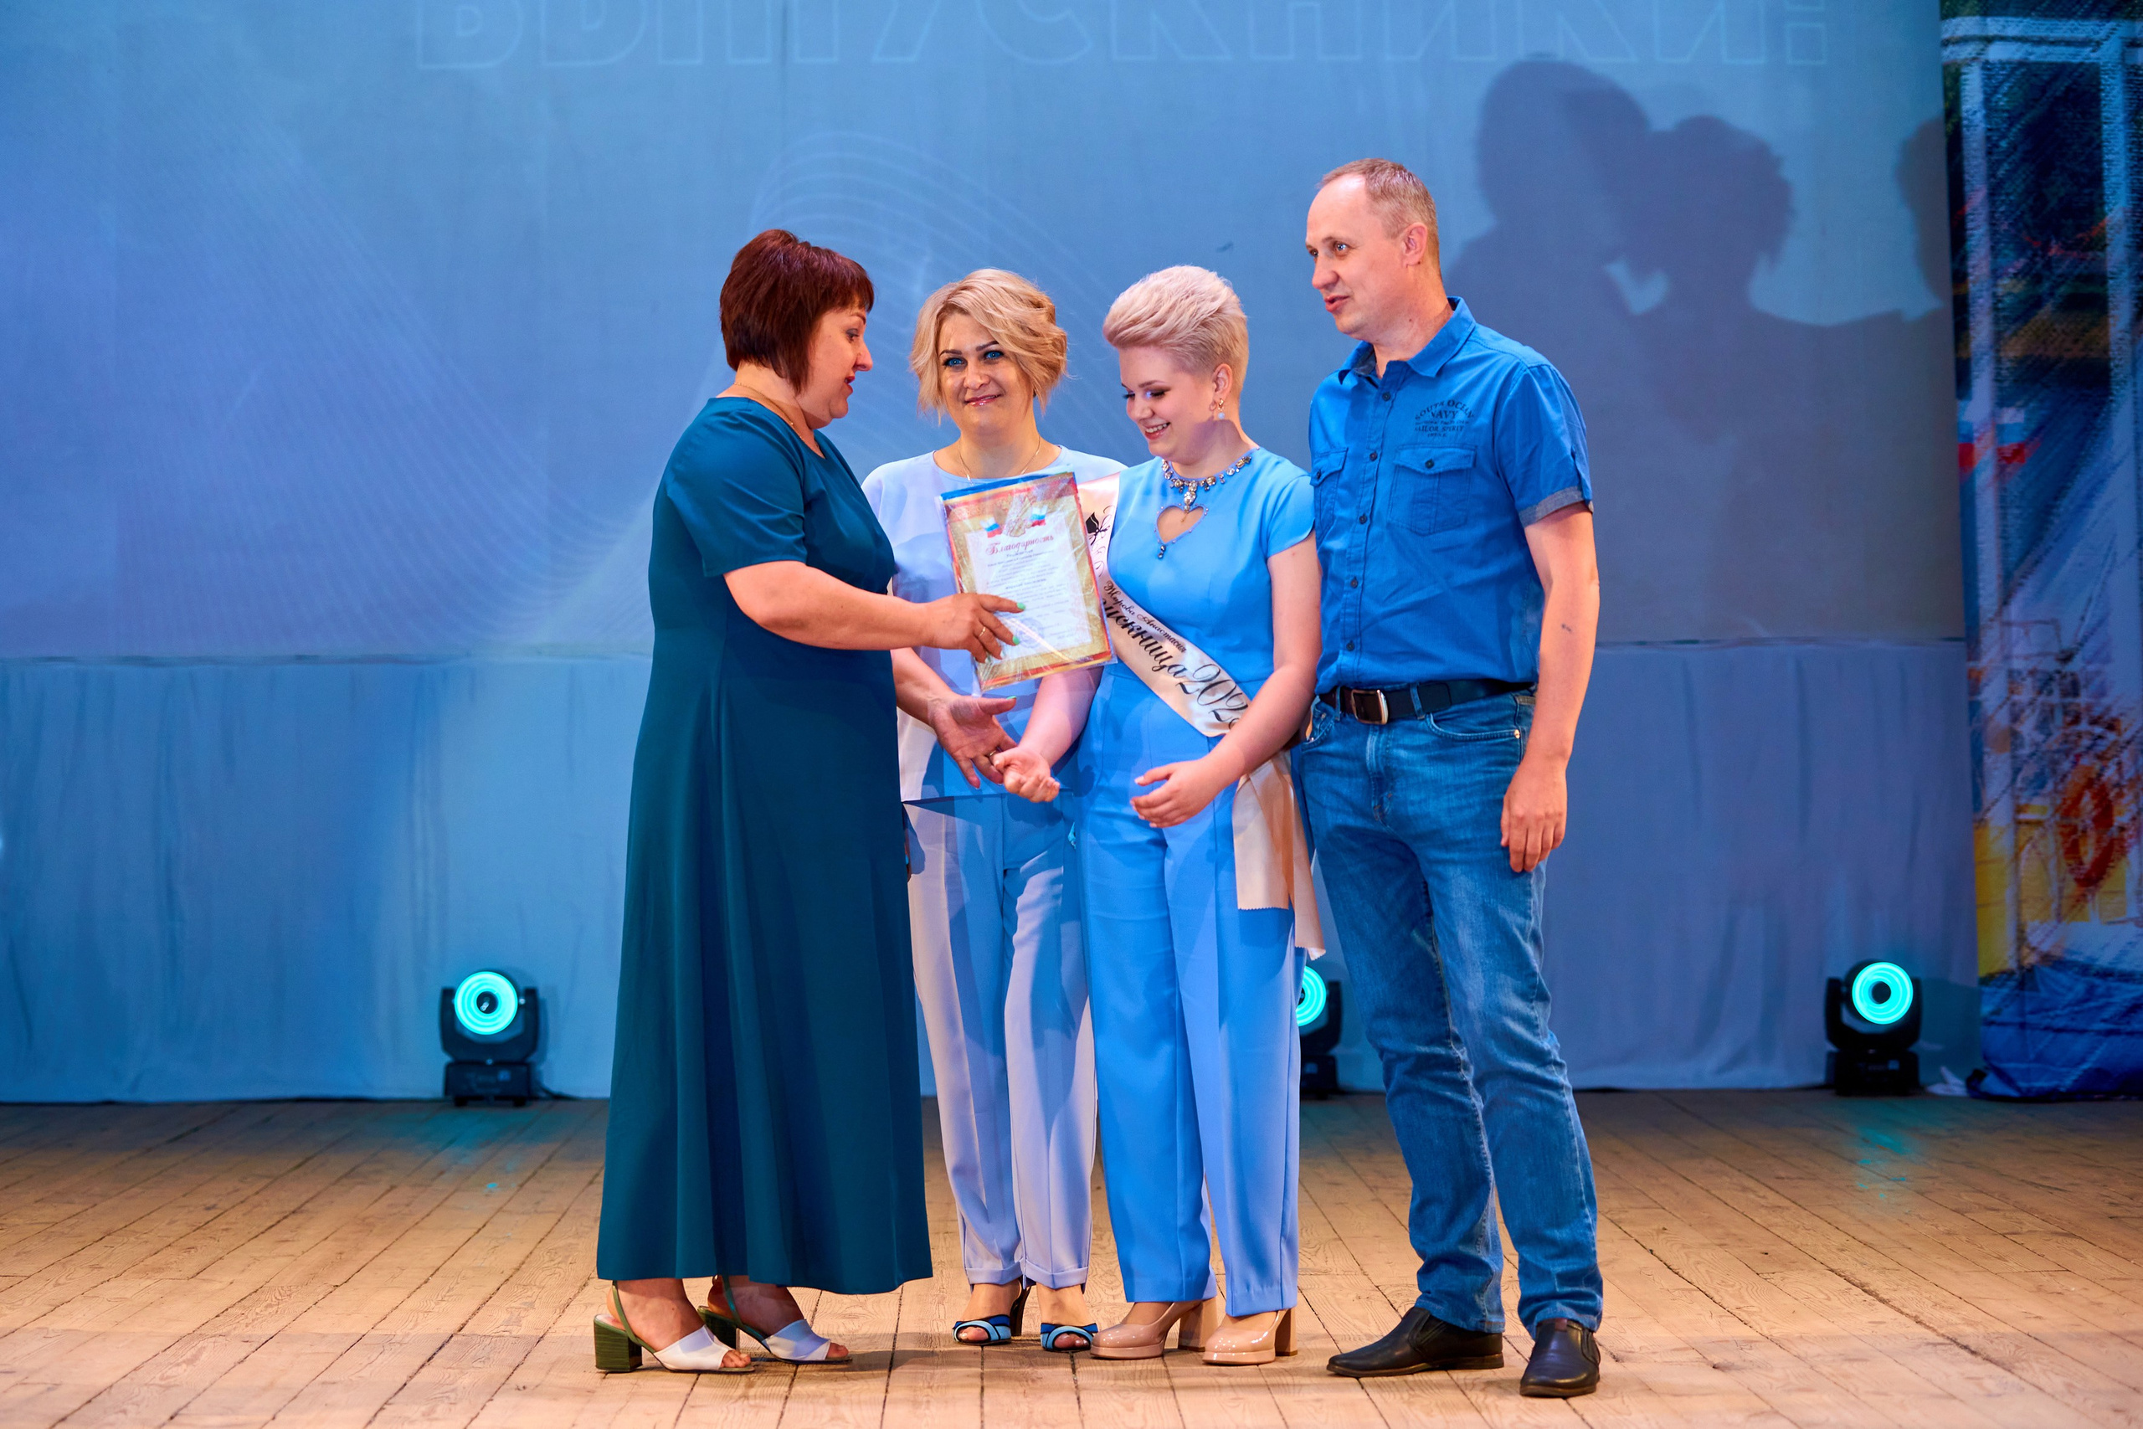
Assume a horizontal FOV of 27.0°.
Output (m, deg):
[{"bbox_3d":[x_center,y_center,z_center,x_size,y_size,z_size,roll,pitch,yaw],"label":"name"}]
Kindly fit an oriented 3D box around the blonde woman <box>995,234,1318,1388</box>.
[{"bbox_3d":[0.136,0.151,6.909,0.480,1.690,0.410,-1,-1,28],"label":"blonde woman"}]

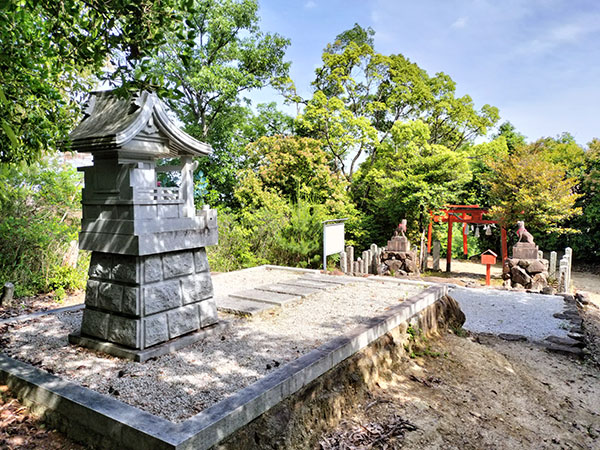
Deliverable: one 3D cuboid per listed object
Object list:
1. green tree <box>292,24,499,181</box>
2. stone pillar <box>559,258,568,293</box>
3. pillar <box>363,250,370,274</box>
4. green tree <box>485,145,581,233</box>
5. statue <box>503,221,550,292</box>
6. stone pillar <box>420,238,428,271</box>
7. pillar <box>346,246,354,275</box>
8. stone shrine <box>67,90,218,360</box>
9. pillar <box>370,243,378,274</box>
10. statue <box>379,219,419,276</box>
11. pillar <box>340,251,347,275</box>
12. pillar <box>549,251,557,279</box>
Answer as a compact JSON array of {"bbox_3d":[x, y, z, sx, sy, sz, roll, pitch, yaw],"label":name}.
[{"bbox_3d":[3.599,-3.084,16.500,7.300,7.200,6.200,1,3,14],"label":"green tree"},{"bbox_3d":[5.827,1.124,9.600,0.150,0.740,0.150,2,4,25],"label":"stone pillar"},{"bbox_3d":[1.780,1.004,11.600,0.150,0.650,0.150,2,3,33],"label":"pillar"},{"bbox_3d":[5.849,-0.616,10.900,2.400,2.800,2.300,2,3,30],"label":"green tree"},{"bbox_3d":[5.123,0.701,9.800,0.980,1.580,0.920,2,4,25],"label":"statue"},{"bbox_3d":[3.412,0.838,11.900,0.160,0.820,0.160,2,4,25],"label":"stone pillar"},{"bbox_3d":[1.340,0.942,11.500,0.150,0.750,0.150,2,3,33],"label":"pillar"},{"bbox_3d":[-1.524,-0.063,4.272,0.980,2.400,1.100,3,5,35],"label":"stone shrine"},{"bbox_3d":[1.885,0.876,11.000,0.160,0.810,0.160,2,4,25],"label":"pillar"},{"bbox_3d":[2.592,0.605,11.400,0.900,1.500,0.800,2,3,33],"label":"statue"},{"bbox_3d":[1.134,0.991,11.300,0.150,0.600,0.150,2,4,25],"label":"pillar"},{"bbox_3d":[6.410,1.028,11.000,0.150,0.710,0.150,2,4,25],"label":"pillar"}]

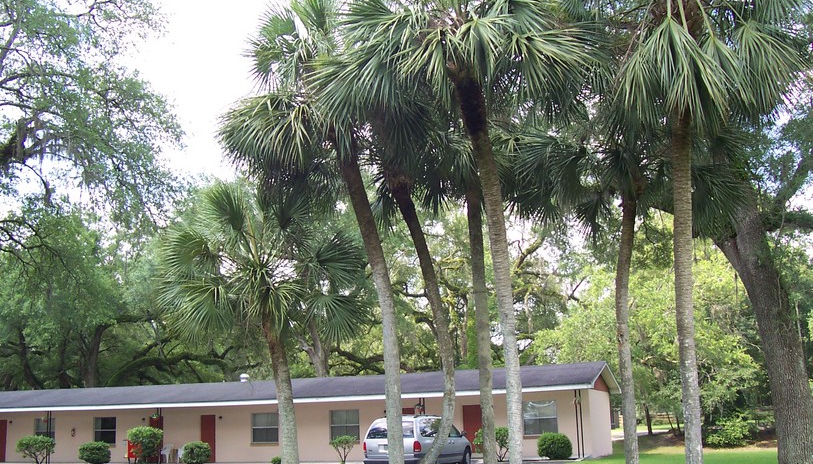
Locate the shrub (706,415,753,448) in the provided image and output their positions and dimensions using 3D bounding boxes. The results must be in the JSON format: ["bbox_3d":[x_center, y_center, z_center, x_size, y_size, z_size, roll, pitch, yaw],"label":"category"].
[{"bbox_3d":[12.931,7.986,34.795,1.940,1.290,1.700,-2,-12,0],"label":"shrub"}]

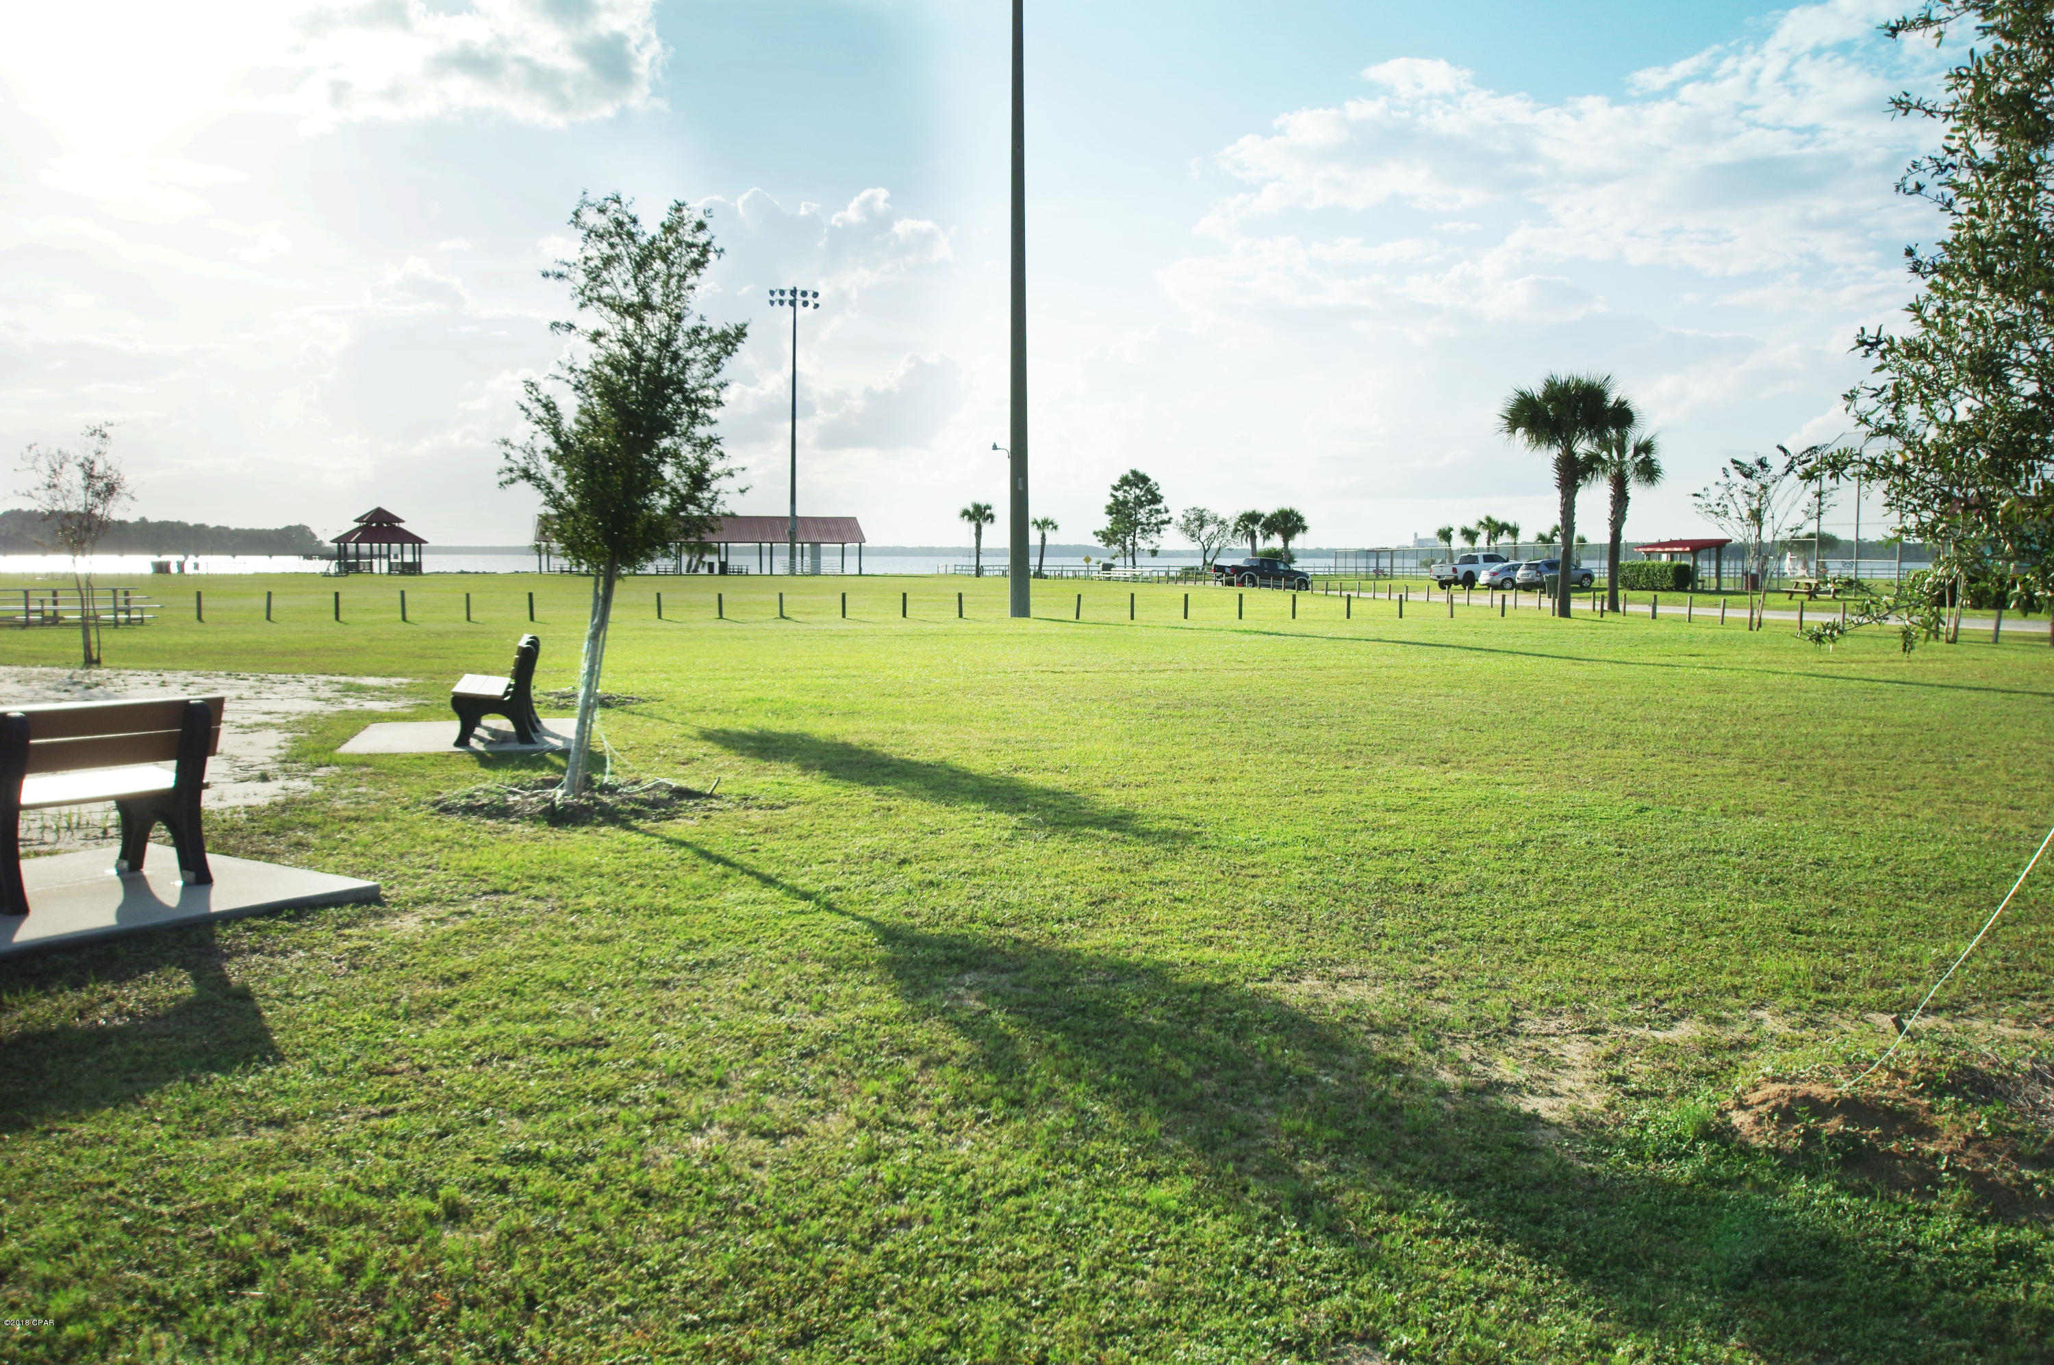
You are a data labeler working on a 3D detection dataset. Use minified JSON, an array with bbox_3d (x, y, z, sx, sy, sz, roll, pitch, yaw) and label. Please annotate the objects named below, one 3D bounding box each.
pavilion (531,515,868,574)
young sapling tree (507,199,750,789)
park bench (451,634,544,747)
[{"bbox_3d":[-28.525,-11.943,149.723,28.300,4.950,12.300,-1,4,-13],"label":"pavilion"},{"bbox_3d":[-2.544,-1.186,10.800,1.550,3.790,1.500,0,4,0],"label":"young sapling tree"},{"bbox_3d":[-4.694,0.040,15.216,0.700,0.840,1.820,-1,4,-15],"label":"park bench"}]

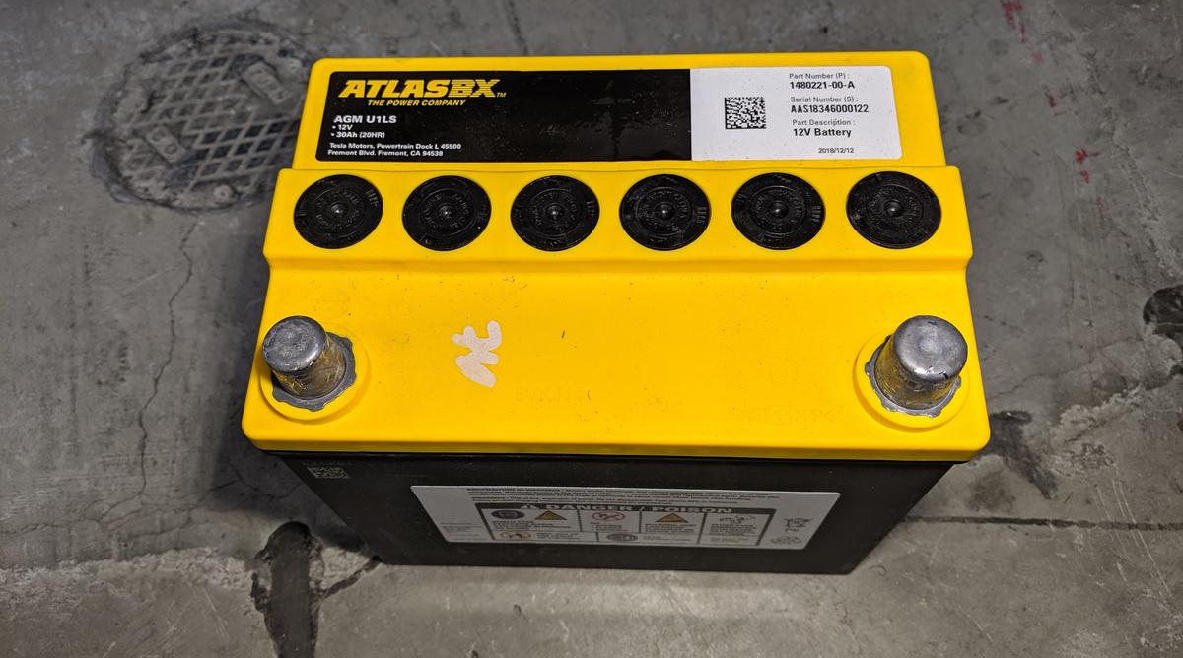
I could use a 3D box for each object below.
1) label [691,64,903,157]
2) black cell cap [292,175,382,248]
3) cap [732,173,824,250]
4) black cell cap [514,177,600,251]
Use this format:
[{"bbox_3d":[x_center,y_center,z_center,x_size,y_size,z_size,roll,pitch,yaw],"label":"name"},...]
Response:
[{"bbox_3d":[0.062,-0.066,0.282,0.062,0.001,0.035,0,64,3],"label":"label"},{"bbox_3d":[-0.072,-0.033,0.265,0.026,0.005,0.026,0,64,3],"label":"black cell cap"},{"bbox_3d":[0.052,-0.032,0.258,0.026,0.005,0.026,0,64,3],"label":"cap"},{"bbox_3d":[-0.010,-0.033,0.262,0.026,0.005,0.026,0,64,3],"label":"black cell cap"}]

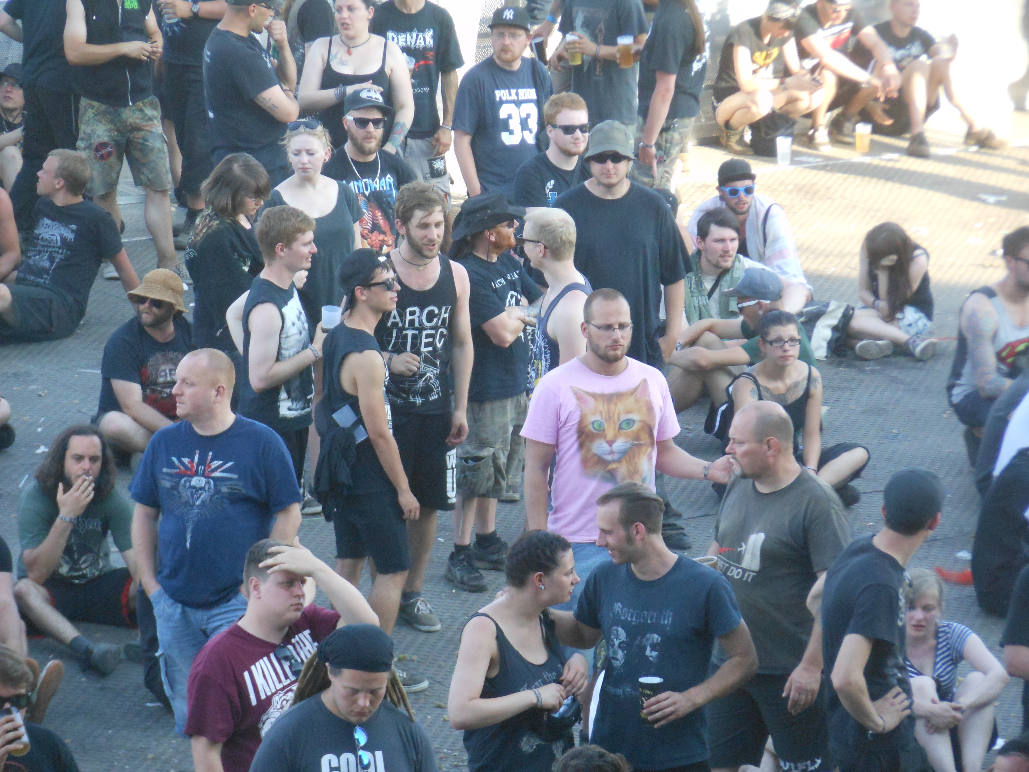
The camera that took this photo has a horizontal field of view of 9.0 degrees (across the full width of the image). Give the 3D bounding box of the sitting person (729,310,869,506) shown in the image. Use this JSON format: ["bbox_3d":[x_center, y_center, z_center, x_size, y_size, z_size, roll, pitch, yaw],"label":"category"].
[{"bbox_3d":[1.245,0.090,29.094,0.660,0.820,0.650,-2,15,-11],"label":"sitting person"}]

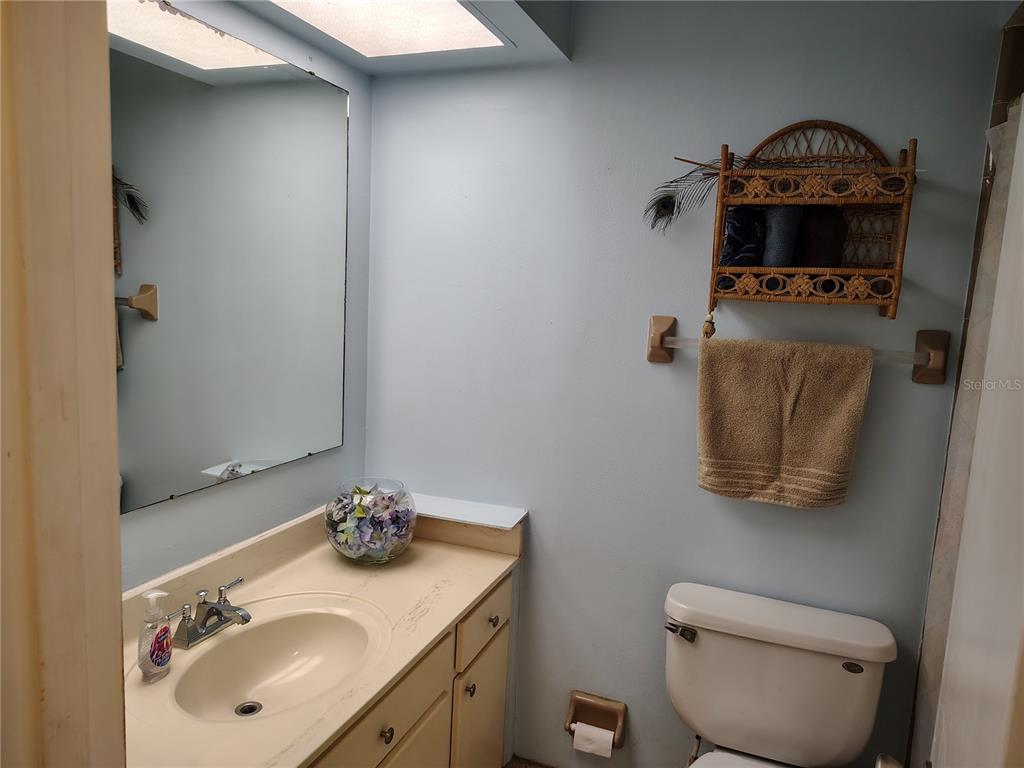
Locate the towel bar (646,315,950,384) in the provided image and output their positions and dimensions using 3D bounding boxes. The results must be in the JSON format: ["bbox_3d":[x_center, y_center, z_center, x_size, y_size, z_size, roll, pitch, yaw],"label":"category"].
[{"bbox_3d":[0.695,-0.087,1.781,0.716,0.124,0.089,5,8,21],"label":"towel bar"}]

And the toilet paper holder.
[{"bbox_3d":[0.241,1.008,2.089,0.168,0.150,0.078,5,8,21],"label":"toilet paper holder"}]

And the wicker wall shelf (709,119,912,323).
[{"bbox_3d":[0.703,-0.399,1.690,0.411,0.470,0.174,5,8,21],"label":"wicker wall shelf"}]

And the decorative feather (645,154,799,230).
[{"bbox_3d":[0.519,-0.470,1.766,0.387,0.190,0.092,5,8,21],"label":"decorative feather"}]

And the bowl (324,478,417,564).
[{"bbox_3d":[-0.387,0.379,1.952,0.245,0.198,0.245,3,8,0],"label":"bowl"}]

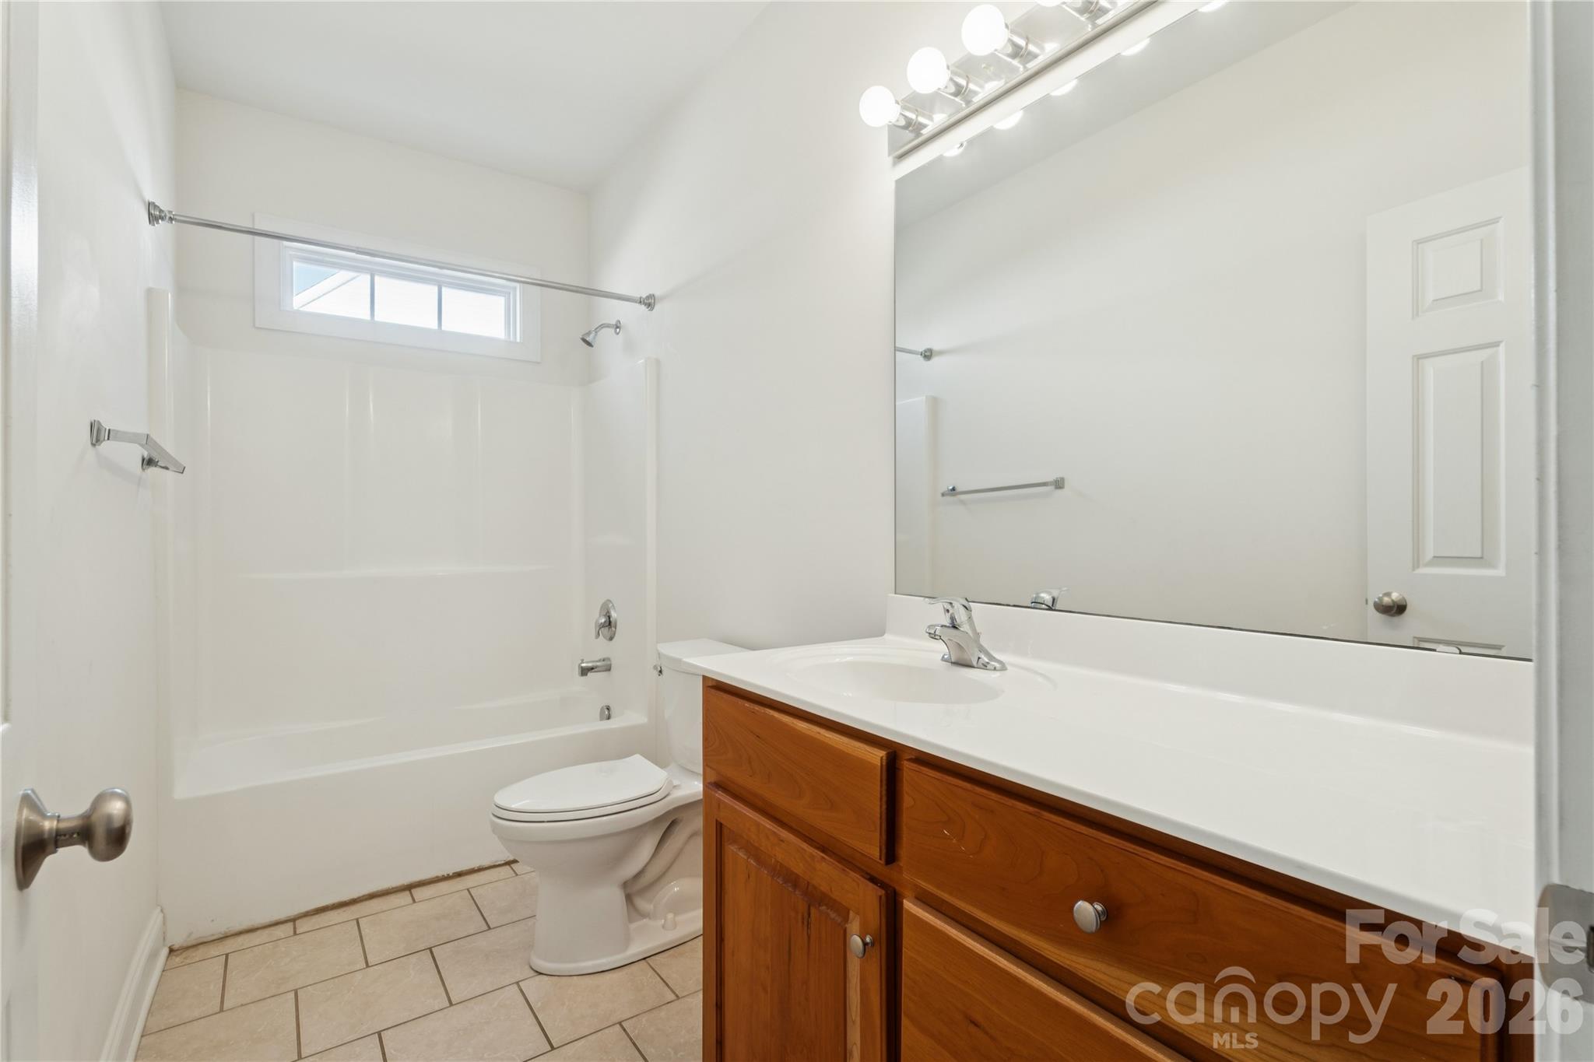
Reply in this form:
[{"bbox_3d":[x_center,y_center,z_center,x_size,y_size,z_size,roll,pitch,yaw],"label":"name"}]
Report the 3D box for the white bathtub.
[{"bbox_3d":[-1.406,0.970,2.739,1.510,0.430,0.780,0,0,-35],"label":"white bathtub"}]

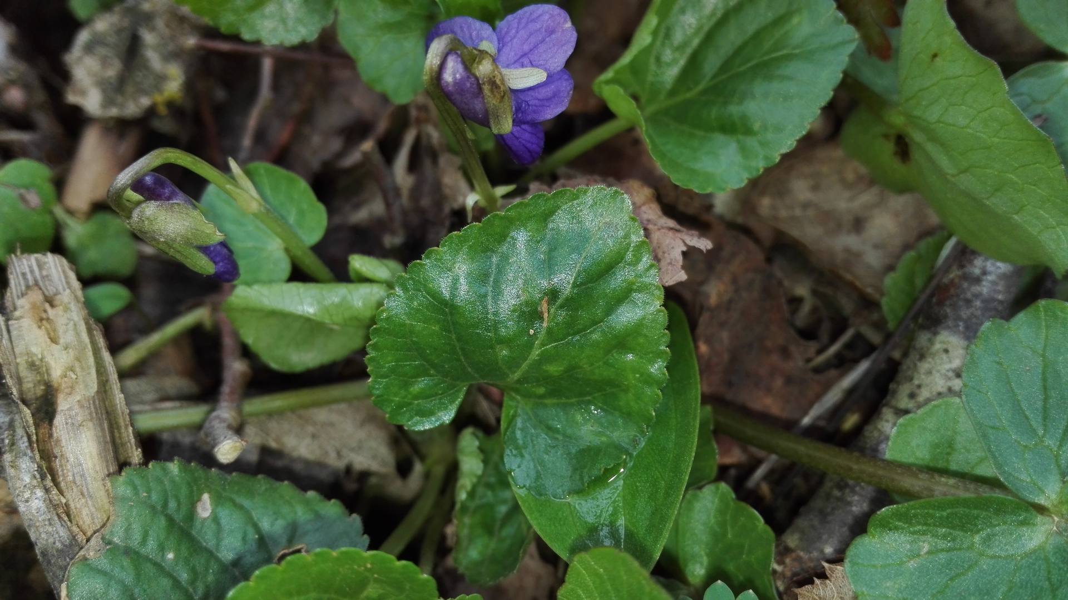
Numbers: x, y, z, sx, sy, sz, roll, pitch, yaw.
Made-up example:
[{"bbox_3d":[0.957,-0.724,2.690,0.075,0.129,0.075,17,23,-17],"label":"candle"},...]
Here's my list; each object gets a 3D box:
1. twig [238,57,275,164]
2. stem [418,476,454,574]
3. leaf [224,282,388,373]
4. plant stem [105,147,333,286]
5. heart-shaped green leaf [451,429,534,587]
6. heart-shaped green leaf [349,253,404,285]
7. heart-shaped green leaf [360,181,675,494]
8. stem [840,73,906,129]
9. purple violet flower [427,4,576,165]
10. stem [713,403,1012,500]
[{"bbox_3d":[-0.075,-0.052,0.206,0.003,0.003,0.039,0,59,0],"label":"twig"},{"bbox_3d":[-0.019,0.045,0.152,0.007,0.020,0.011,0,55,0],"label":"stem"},{"bbox_3d":[-0.046,0.006,0.159,0.037,0.009,0.019,1,73,3],"label":"leaf"},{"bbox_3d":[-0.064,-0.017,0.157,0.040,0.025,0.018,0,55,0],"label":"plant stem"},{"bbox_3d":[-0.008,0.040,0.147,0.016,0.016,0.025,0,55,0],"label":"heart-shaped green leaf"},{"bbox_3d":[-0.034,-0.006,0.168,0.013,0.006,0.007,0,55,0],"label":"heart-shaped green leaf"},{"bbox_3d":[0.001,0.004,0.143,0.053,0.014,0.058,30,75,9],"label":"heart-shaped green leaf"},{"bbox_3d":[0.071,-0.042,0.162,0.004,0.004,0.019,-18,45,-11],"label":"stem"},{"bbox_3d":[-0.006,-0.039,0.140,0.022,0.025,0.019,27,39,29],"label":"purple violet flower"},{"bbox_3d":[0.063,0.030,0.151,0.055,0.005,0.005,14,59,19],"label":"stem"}]

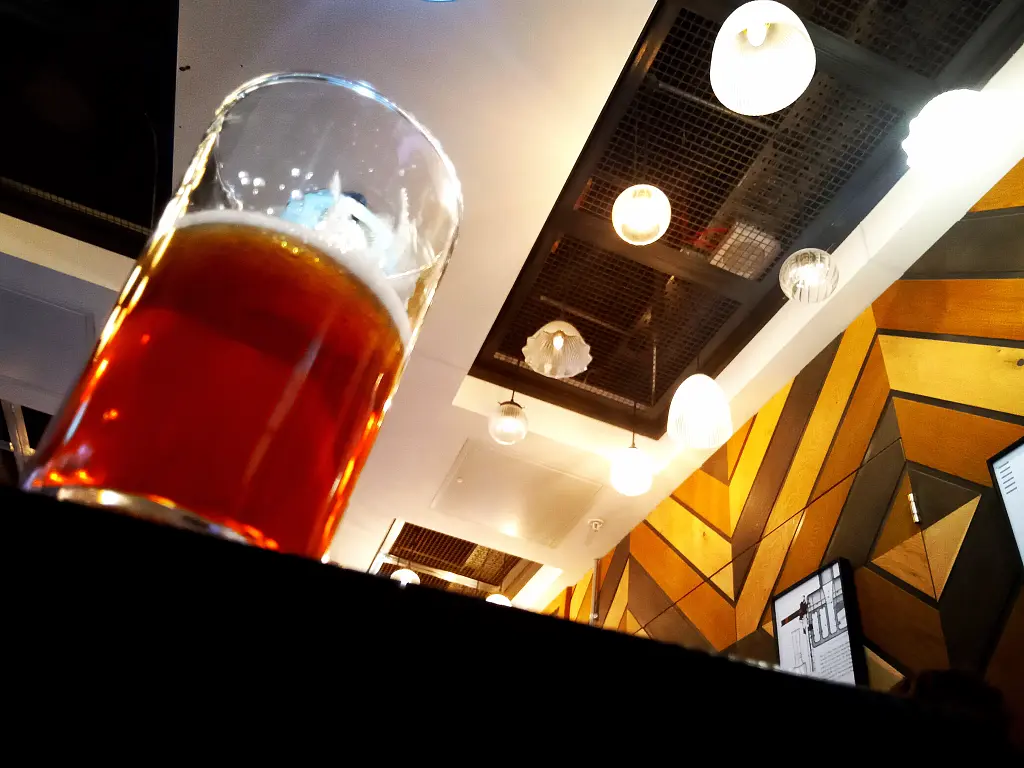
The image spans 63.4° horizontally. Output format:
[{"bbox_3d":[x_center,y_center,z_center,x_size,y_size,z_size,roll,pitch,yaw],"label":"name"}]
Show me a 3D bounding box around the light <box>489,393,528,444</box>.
[{"bbox_3d":[-0.013,0.139,3.286,0.158,0.225,0.158,6,-39,5],"label":"light"}]

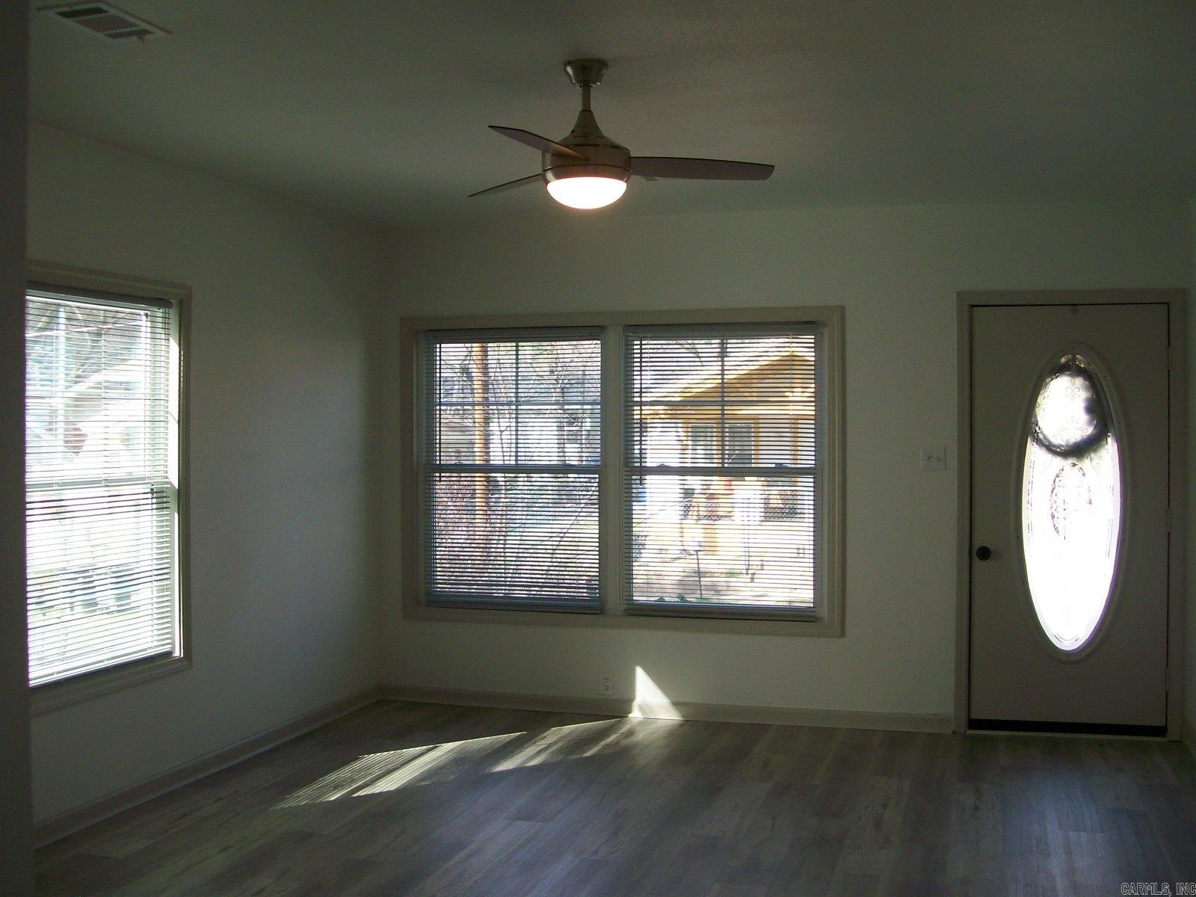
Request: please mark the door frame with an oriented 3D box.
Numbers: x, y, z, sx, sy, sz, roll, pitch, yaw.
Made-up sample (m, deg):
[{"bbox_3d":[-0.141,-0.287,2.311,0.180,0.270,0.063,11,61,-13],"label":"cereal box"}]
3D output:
[{"bbox_3d":[2.198,0.310,5.783,1.017,2.054,0.120,0,1,17],"label":"door frame"}]

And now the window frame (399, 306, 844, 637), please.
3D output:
[{"bbox_3d":[0.084,0.112,6.308,2.275,1.560,0.100,0,1,17],"label":"window frame"}]

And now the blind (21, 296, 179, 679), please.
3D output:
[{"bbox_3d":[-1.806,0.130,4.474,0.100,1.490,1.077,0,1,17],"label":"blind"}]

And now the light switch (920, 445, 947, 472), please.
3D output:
[{"bbox_3d":[1.571,0.046,5.824,0.118,0.116,0.015,0,1,17],"label":"light switch"}]

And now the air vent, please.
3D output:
[{"bbox_3d":[-1.257,-1.091,3.204,0.186,0.025,0.292,0,1,17],"label":"air vent"}]

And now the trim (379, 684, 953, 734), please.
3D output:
[{"bbox_3d":[0.256,1.309,6.228,2.990,0.093,0.018,0,1,17],"label":"trim"}]

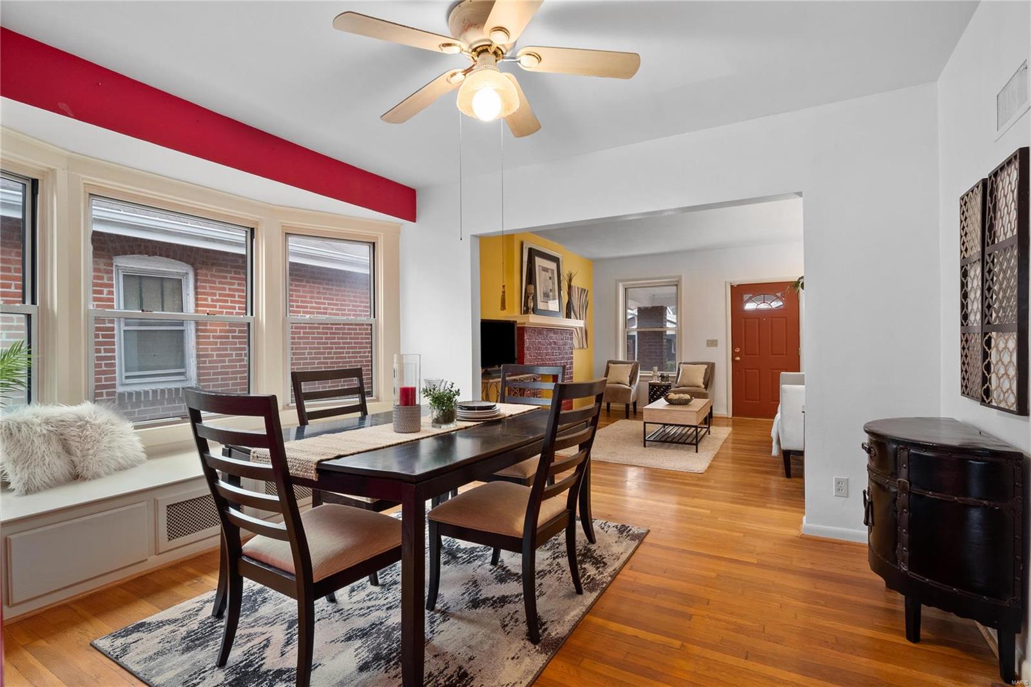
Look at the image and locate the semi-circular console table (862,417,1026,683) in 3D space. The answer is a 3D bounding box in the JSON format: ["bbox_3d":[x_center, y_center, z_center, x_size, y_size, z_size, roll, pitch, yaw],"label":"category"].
[{"bbox_3d":[1.708,0.767,1.944,0.400,0.814,0.830,0,0,31],"label":"semi-circular console table"}]

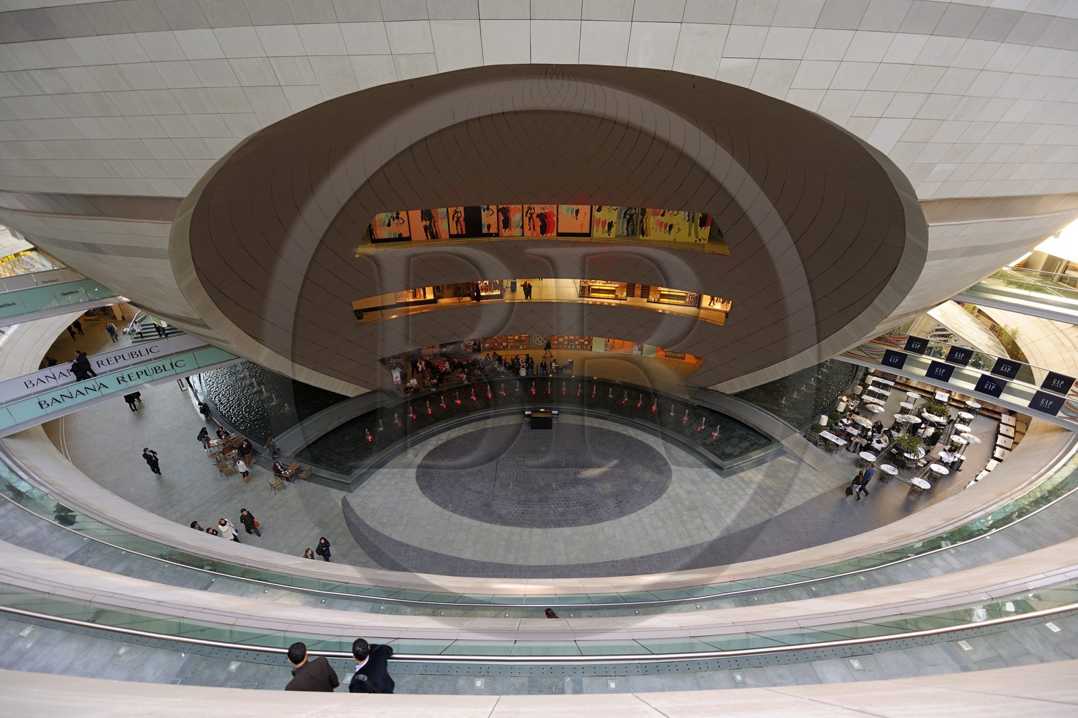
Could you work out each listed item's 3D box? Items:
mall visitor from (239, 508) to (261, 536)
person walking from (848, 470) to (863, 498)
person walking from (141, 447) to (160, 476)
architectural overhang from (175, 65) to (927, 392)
[{"bbox_3d":[-13.394,7.521,19.427,0.550,1.650,0.580,15,28,32],"label":"mall visitor"},{"bbox_3d":[16.181,6.353,21.154,0.500,1.630,0.620,-5,24,-9],"label":"person walking"},{"bbox_3d":[-21.789,5.711,23.615,0.420,1.780,0.540,2,24,7],"label":"person walking"},{"bbox_3d":[0.500,-4.470,24.660,37.500,18.000,17.500,0,25,1],"label":"architectural overhang"}]

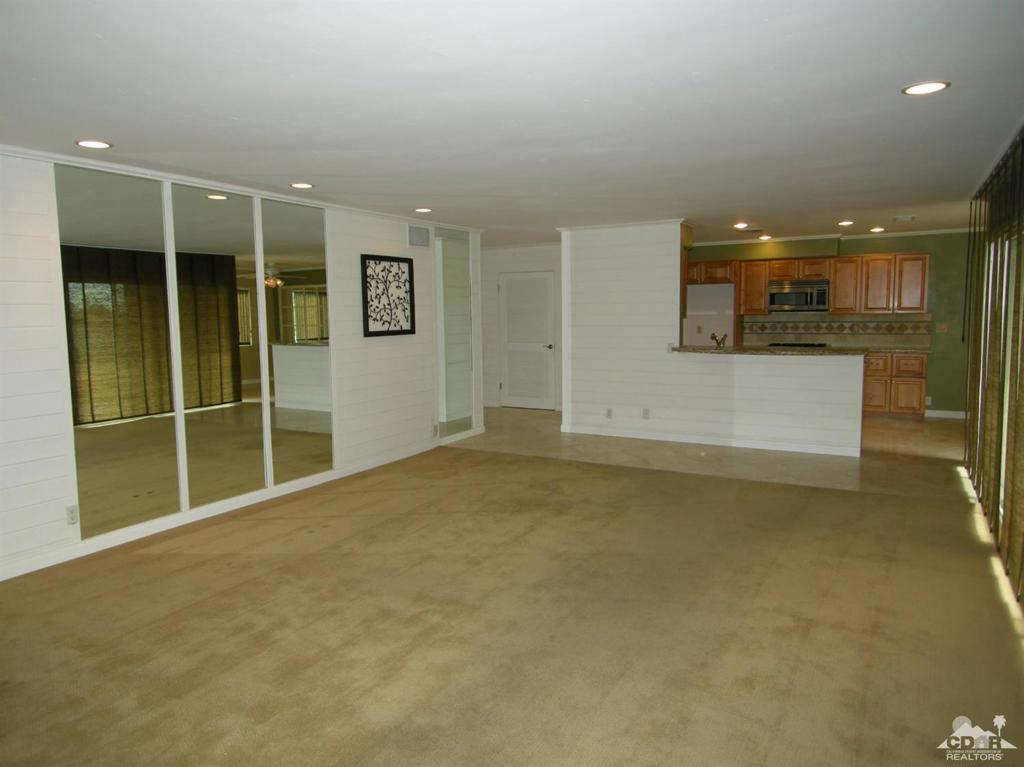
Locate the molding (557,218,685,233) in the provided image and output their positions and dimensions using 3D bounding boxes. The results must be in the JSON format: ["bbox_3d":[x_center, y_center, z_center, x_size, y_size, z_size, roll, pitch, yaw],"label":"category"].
[{"bbox_3d":[1.195,-1.780,8.044,1.519,0.058,0.082,3,7,30],"label":"molding"}]

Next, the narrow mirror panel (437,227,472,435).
[{"bbox_3d":[-0.633,-0.566,8.000,0.037,2.292,0.680,3,7,29],"label":"narrow mirror panel"}]

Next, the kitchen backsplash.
[{"bbox_3d":[4.522,-0.739,10.024,2.430,0.483,0.037,3,7,30],"label":"kitchen backsplash"}]

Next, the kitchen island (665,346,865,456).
[{"bbox_3d":[2.734,0.146,7.720,1.990,1.042,0.682,3,7,30],"label":"kitchen island"}]

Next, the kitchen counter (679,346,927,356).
[{"bbox_3d":[3.654,-0.398,8.642,2.549,0.165,3.349,3,7,30],"label":"kitchen counter"}]

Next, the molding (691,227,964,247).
[{"bbox_3d":[4.279,-1.992,9.776,3.468,0.061,0.385,3,7,30],"label":"molding"}]

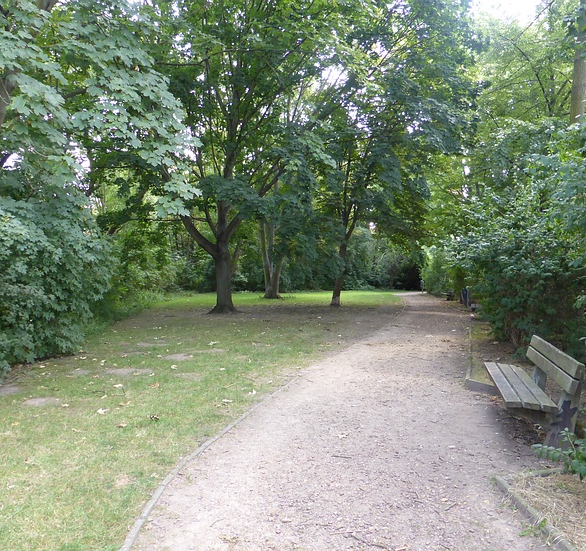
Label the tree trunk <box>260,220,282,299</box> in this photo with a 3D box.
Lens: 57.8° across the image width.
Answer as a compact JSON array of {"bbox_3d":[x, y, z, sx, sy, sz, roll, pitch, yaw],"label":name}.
[{"bbox_3d":[-1.127,-0.839,27.800,1.120,4.100,0.950,0,1,0],"label":"tree trunk"}]

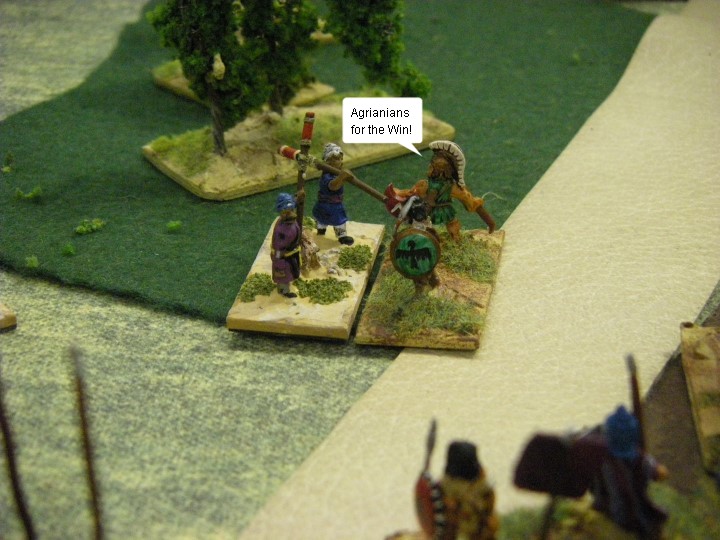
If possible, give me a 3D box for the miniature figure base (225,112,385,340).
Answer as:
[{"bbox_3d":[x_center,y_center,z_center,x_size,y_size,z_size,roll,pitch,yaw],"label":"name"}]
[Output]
[{"bbox_3d":[-0.009,-0.012,0.276,0.021,0.032,0.040,3,28,9],"label":"miniature figure base"}]

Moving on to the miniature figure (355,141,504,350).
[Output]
[{"bbox_3d":[0.013,-0.007,0.274,0.021,0.022,0.041,4,28,10],"label":"miniature figure"}]

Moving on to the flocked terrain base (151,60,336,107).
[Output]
[{"bbox_3d":[-0.027,-0.043,0.370,0.026,0.005,0.035,-21,33,-35],"label":"flocked terrain base"}]

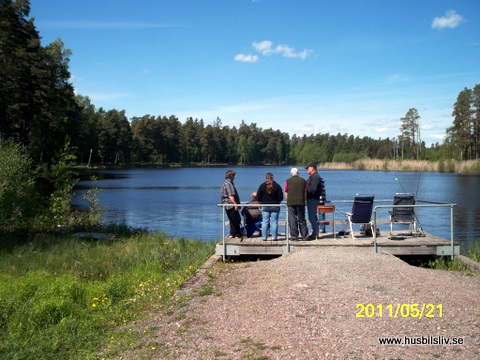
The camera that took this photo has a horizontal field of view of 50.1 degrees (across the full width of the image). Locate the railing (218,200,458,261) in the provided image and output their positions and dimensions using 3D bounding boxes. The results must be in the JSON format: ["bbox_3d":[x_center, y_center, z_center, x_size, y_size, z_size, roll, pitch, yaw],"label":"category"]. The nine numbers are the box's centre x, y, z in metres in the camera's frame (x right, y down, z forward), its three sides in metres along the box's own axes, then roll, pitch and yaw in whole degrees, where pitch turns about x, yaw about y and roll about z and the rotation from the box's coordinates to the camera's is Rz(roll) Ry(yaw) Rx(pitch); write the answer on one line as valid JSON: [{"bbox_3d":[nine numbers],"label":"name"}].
[{"bbox_3d":[2.200,1.160,12.650,5.350,1.250,2.600,0,2,2],"label":"railing"}]

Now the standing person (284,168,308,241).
[{"bbox_3d":[1.360,0.587,12.350,0.560,1.750,0.400,0,2,3],"label":"standing person"}]

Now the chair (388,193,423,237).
[{"bbox_3d":[4.290,0.885,13.350,0.620,1.100,0.750,0,2,7],"label":"chair"}]

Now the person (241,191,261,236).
[{"bbox_3d":[0.350,0.895,13.250,0.600,1.150,0.800,0,2,6],"label":"person"}]

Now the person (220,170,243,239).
[{"bbox_3d":[-0.210,0.610,12.800,0.470,1.700,0.520,-1,2,-35],"label":"person"}]

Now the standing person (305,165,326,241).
[{"bbox_3d":[1.810,0.535,12.500,0.450,1.830,0.520,1,2,30],"label":"standing person"}]

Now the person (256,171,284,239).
[{"bbox_3d":[0.740,0.645,12.350,0.600,1.640,0.380,0,2,0],"label":"person"}]

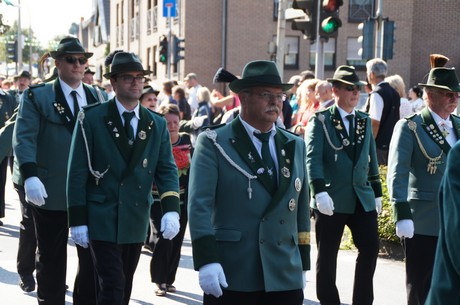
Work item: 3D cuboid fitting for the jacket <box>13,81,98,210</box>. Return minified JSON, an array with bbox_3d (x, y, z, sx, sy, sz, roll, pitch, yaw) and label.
[{"bbox_3d":[-1.064,-0.044,7.250,0.560,0.810,0.350,0,4,-32],"label":"jacket"}]

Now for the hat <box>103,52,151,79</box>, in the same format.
[{"bbox_3d":[-0.544,-0.467,6.120,0.260,0.140,0.305,-2,4,-34],"label":"hat"}]

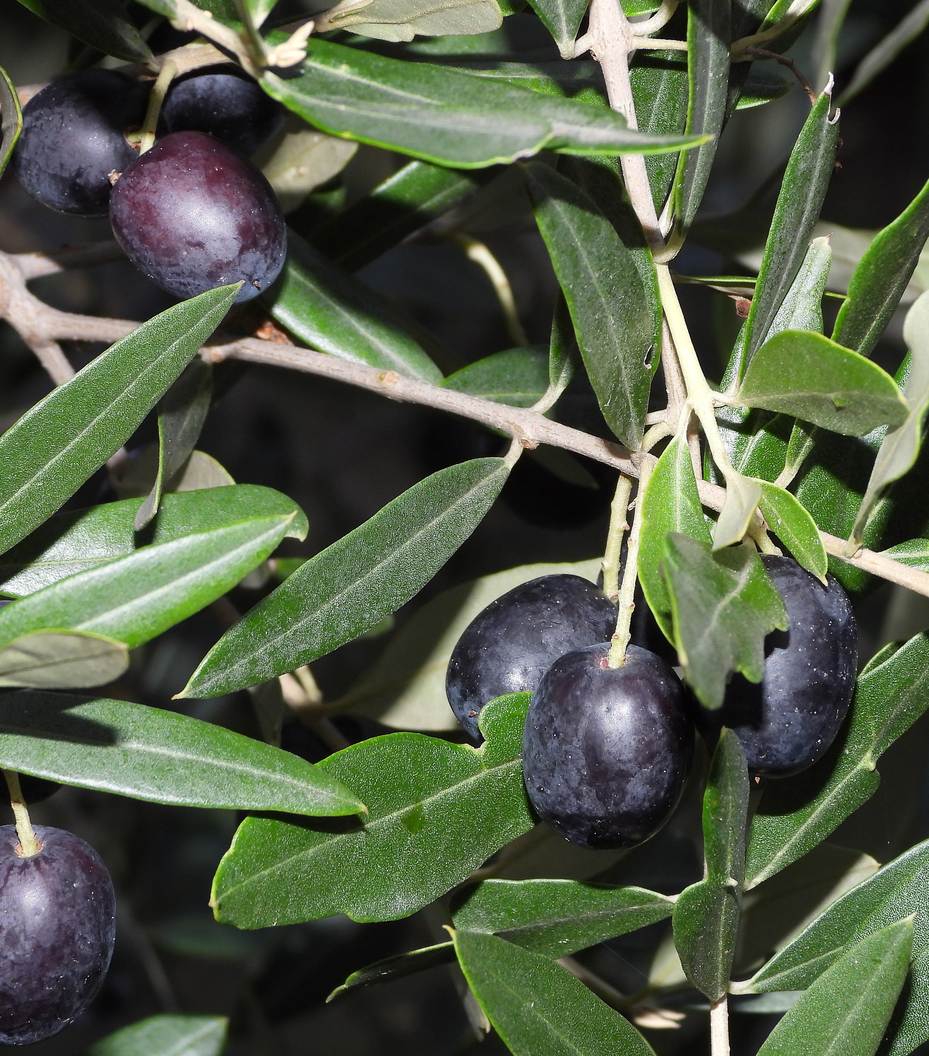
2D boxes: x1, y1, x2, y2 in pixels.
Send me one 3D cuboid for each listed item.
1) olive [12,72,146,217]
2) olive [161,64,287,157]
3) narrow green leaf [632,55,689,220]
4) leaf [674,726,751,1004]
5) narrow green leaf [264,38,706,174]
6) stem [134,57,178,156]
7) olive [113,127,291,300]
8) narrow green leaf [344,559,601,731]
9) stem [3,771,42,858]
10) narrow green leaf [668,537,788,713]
[{"bbox_3d":[-0.043,-0.044,0.672,0.016,0.016,0.018,-28,51,0],"label":"olive"},{"bbox_3d":[-0.027,-0.044,0.632,0.016,0.019,0.016,29,-12,0],"label":"olive"},{"bbox_3d":[0.023,-0.045,0.662,0.008,0.023,0.003,5,-12,1],"label":"narrow green leaf"},{"bbox_3d":[0.027,0.036,0.637,0.008,0.030,0.004,-1,-12,16],"label":"leaf"},{"bbox_3d":[0.002,-0.046,0.642,0.051,0.007,0.012,9,53,14],"label":"narrow green leaf"},{"bbox_3d":[-0.032,-0.044,0.617,0.003,0.011,0.002,18,0,0],"label":"stem"},{"bbox_3d":[-0.028,-0.033,0.615,0.016,0.016,0.021,-33,59,-22],"label":"olive"},{"bbox_3d":[0.003,0.013,0.642,0.041,0.015,0.004,-16,0,-6],"label":"narrow green leaf"},{"bbox_3d":[-0.049,0.030,0.640,0.002,0.011,0.002,-16,0,0],"label":"stem"},{"bbox_3d":[0.027,0.009,0.597,0.011,0.020,0.004,15,-21,9],"label":"narrow green leaf"}]

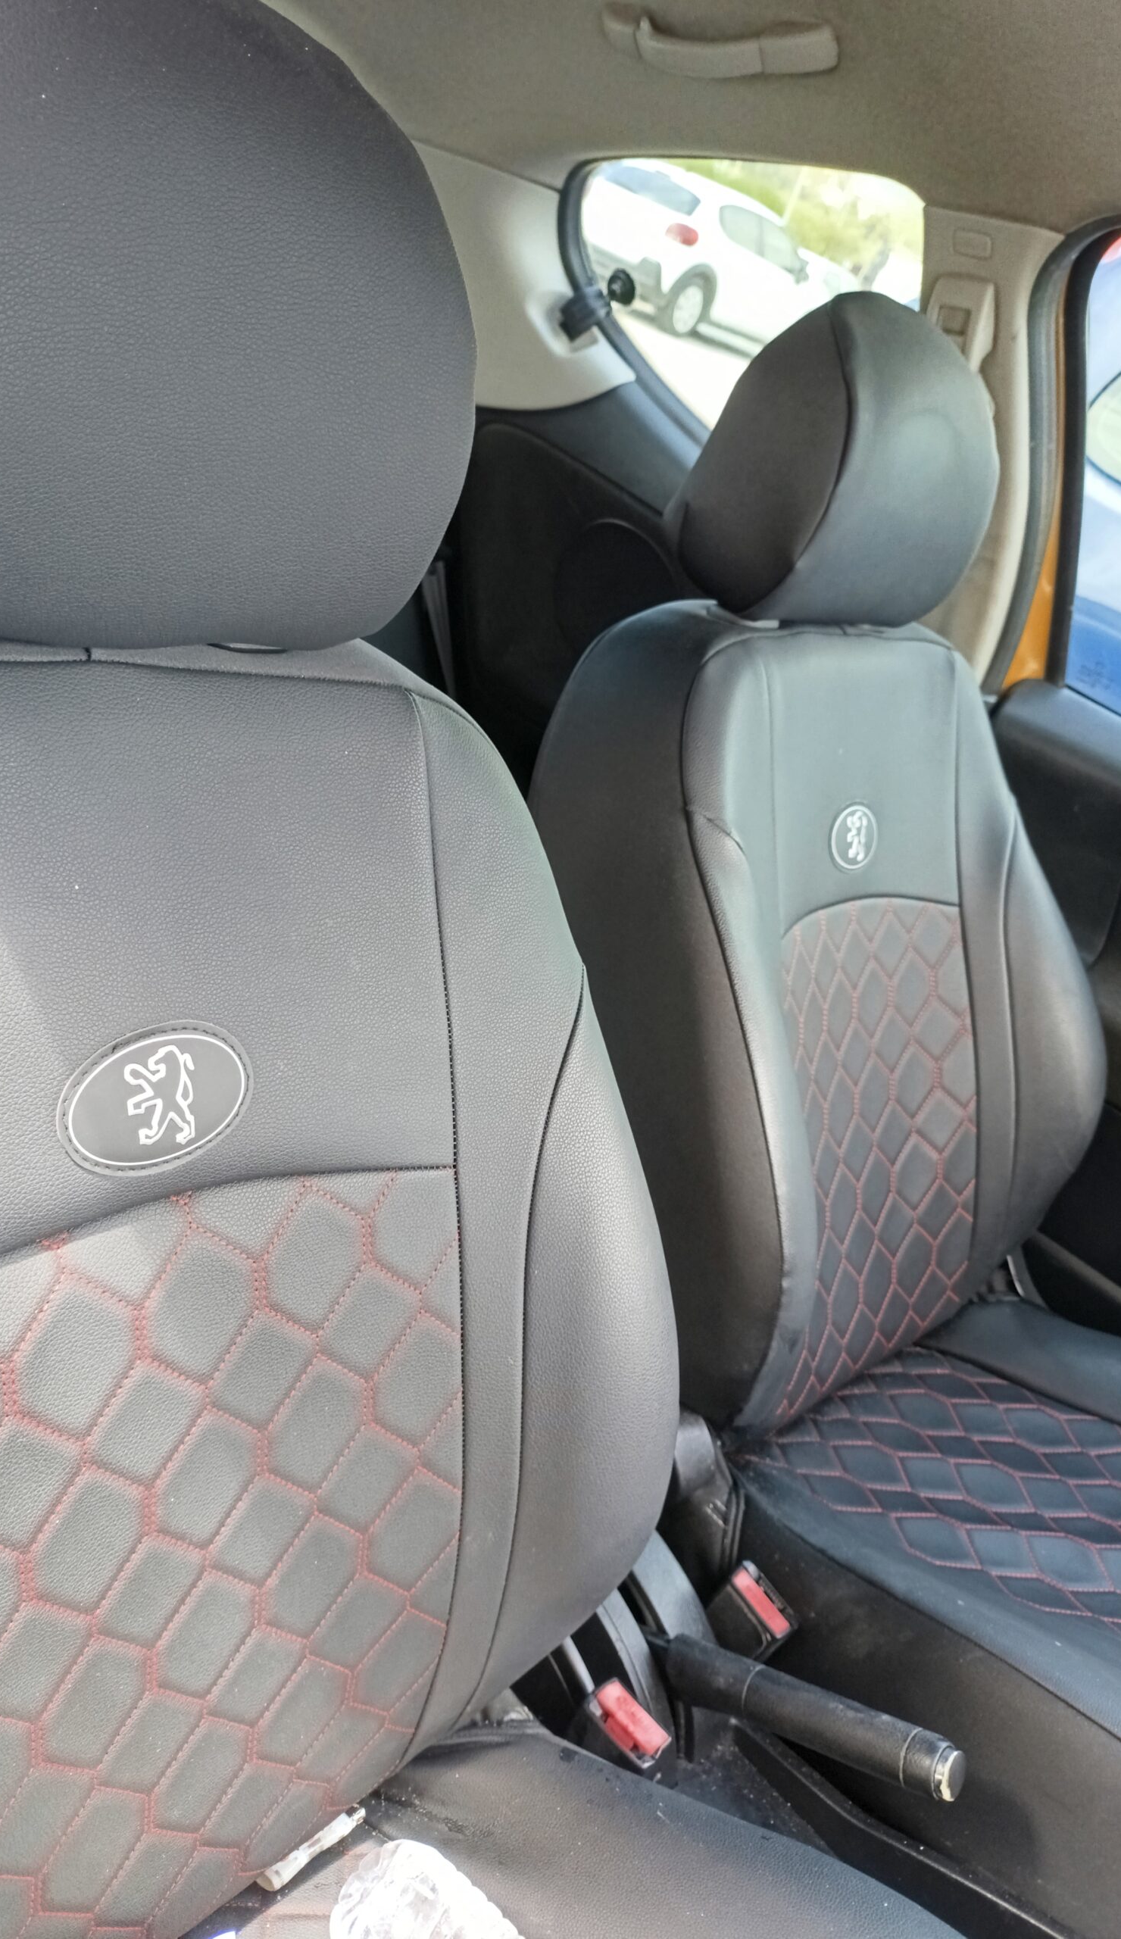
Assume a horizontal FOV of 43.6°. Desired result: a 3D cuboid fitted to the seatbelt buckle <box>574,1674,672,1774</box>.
[{"bbox_3d":[0.028,0.465,0.837,0.052,0.064,0.029,43,32,21],"label":"seatbelt buckle"}]

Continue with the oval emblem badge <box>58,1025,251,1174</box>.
[{"bbox_3d":[-0.152,0.050,0.539,0.006,0.056,0.093,-2,9,36],"label":"oval emblem badge"}]

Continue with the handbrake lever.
[{"bbox_3d":[0.143,0.453,0.861,0.213,0.039,0.034,6,14,35],"label":"handbrake lever"}]

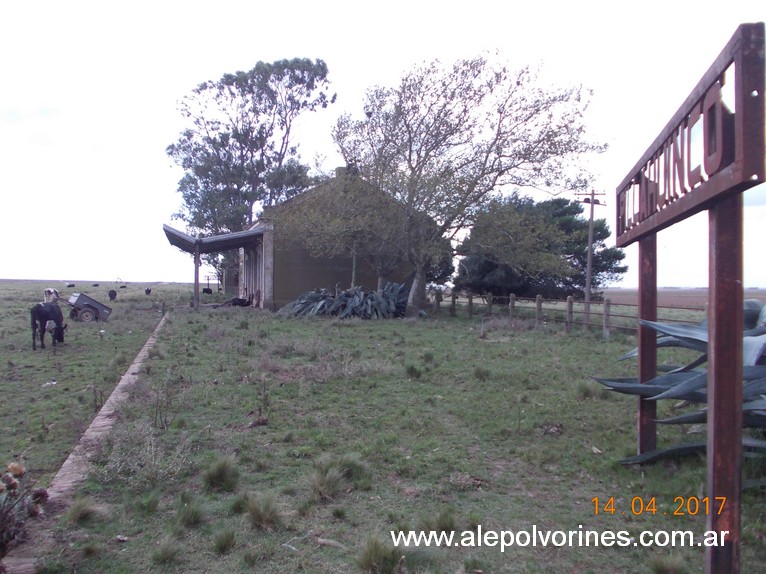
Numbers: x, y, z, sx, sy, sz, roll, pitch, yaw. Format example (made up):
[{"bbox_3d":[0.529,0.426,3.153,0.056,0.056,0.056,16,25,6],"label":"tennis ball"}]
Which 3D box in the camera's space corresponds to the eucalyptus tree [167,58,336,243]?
[{"bbox_3d":[-13.800,-11.400,65.000,17.800,25.000,16.000,1,0,-12],"label":"eucalyptus tree"}]

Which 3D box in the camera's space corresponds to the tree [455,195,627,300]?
[{"bbox_3d":[12.700,-3.000,50.000,13.900,8.900,12.000,1,0,12],"label":"tree"}]

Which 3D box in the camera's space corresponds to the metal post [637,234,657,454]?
[{"bbox_3d":[2.474,0.557,5.800,0.135,2.100,0.125,1,0,14],"label":"metal post"}]

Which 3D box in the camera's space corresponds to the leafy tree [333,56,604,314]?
[{"bbox_3d":[4.280,-5.050,31.000,13.600,13.200,11.500,1,0,6],"label":"leafy tree"}]

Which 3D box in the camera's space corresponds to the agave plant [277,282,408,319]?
[{"bbox_3d":[-2.000,0.660,30.500,6.500,1.700,3.200,1,0,-7],"label":"agave plant"}]

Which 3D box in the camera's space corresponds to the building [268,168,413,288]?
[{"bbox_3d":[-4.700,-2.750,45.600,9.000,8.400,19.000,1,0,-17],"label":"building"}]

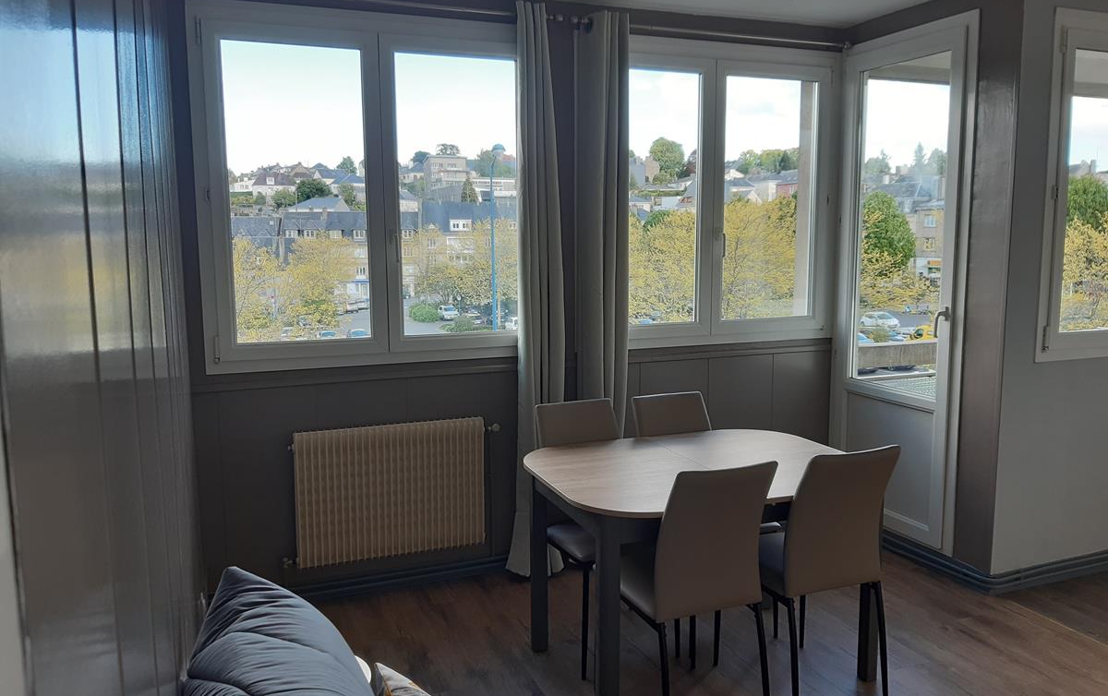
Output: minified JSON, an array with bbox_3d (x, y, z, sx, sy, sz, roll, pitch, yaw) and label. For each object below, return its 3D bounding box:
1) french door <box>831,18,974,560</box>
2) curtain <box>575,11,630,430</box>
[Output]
[{"bbox_3d":[1.682,-0.281,4.077,0.080,2.449,0.765,-4,8,-28],"label":"french door"},{"bbox_3d":[0.218,-0.230,3.846,0.281,2.552,0.170,-3,7,-20],"label":"curtain"}]

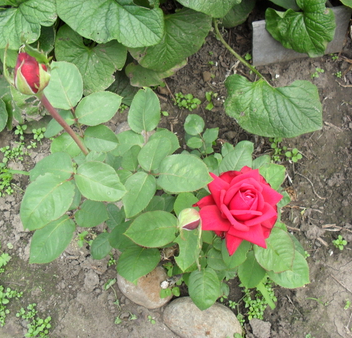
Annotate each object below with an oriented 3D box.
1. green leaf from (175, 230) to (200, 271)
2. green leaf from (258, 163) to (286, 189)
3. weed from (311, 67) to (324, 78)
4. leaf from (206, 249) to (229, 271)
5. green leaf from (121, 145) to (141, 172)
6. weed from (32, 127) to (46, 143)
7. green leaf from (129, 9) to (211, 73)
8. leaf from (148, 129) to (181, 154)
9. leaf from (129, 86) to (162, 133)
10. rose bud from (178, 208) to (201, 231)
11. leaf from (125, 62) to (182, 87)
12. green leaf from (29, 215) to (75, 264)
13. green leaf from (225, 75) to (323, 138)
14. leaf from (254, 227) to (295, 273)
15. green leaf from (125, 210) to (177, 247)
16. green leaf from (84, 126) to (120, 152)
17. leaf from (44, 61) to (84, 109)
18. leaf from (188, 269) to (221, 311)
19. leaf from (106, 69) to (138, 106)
[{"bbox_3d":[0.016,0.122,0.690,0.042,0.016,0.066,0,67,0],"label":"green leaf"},{"bbox_3d":[0.163,0.013,0.770,0.043,0.025,0.068,36,65,20],"label":"green leaf"},{"bbox_3d":[0.352,-0.240,1.134,0.030,0.018,0.028,0,55,0],"label":"weed"},{"bbox_3d":[0.073,0.148,0.745,0.049,0.020,0.042,21,60,13],"label":"leaf"},{"bbox_3d":[-0.068,-0.016,0.727,0.036,0.012,0.043,-5,77,-2],"label":"green leaf"},{"bbox_3d":[-0.313,-0.079,1.037,0.032,0.025,0.033,0,58,0],"label":"weed"},{"bbox_3d":[-0.015,-0.298,1.047,0.194,0.080,0.180,6,58,3],"label":"green leaf"},{"bbox_3d":[-0.021,-0.042,0.700,0.056,0.014,0.044,10,67,4],"label":"leaf"},{"bbox_3d":[-0.046,-0.087,0.677,0.046,0.014,0.066,-2,81,-1],"label":"leaf"},{"bbox_3d":[0.018,0.067,0.600,0.028,0.028,0.036,-8,35,-12],"label":"rose bud"},{"bbox_3d":[-0.049,-0.221,1.040,0.138,0.030,0.082,-5,70,-3],"label":"leaf"},{"bbox_3d":[-0.170,0.098,0.630,0.053,0.017,0.084,42,86,15],"label":"green leaf"},{"bbox_3d":[0.201,-0.128,0.930,0.189,0.050,0.128,-10,72,2],"label":"green leaf"},{"bbox_3d":[0.152,0.124,0.701,0.061,0.025,0.079,-26,62,-15],"label":"leaf"},{"bbox_3d":[-0.034,0.088,0.660,0.077,0.012,0.056,-6,64,-4],"label":"green leaf"},{"bbox_3d":[-0.107,-0.043,0.650,0.050,0.014,0.043,12,67,1],"label":"green leaf"},{"bbox_3d":[-0.175,-0.130,0.710,0.059,0.018,0.088,-21,77,-12],"label":"leaf"},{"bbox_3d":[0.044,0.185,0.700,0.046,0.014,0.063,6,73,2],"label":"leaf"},{"bbox_3d":[-0.126,-0.191,1.030,0.092,0.040,0.107,-28,77,-11],"label":"leaf"}]

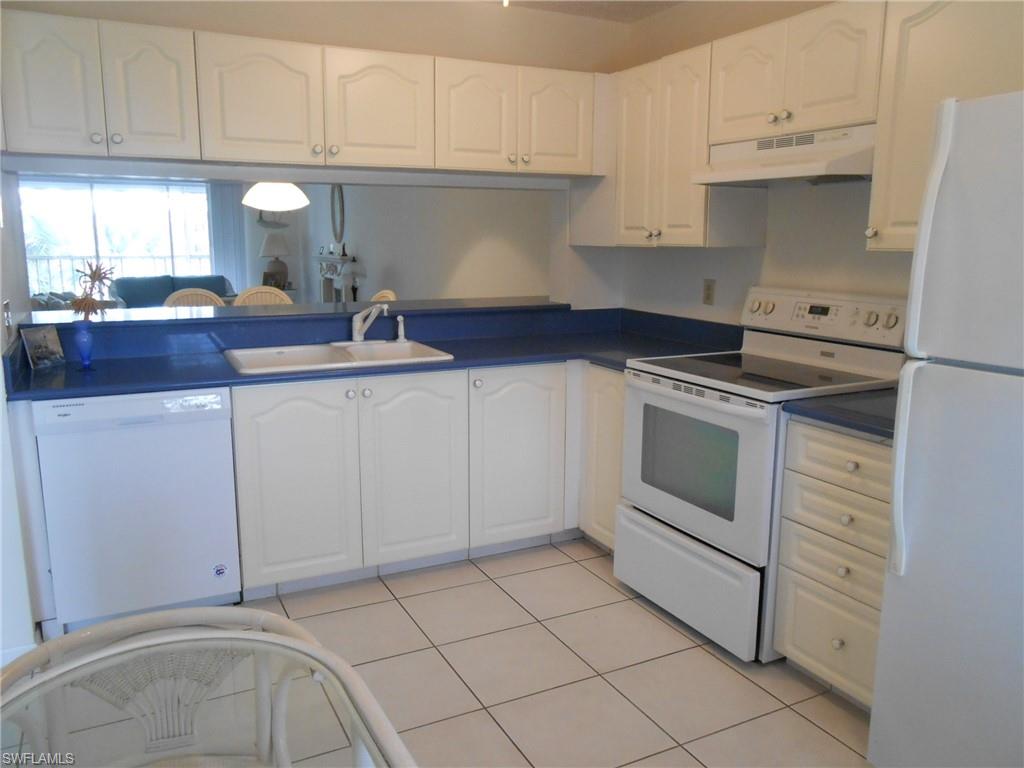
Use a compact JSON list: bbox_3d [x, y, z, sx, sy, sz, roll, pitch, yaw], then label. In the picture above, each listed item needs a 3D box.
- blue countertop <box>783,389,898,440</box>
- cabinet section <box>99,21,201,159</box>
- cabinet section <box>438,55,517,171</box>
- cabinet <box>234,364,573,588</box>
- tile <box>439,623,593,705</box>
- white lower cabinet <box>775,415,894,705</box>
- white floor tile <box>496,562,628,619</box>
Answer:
[{"bbox_3d":[1.216,0.088,2.225,0.662,0.040,0.534,-5,12,-26],"label":"blue countertop"},{"bbox_3d":[-1.359,-1.069,2.896,0.308,0.447,0.330,-5,11,-26],"label":"cabinet section"},{"bbox_3d":[-0.220,-1.170,3.449,0.389,0.447,0.330,-5,11,-26],"label":"cabinet section"},{"bbox_3d":[-0.501,0.296,3.392,1.421,0.786,0.600,-5,11,-26],"label":"cabinet"},{"bbox_3d":[0.010,0.927,2.568,0.402,0.010,0.402,-5,12,-26],"label":"tile"},{"bbox_3d":[1.232,0.487,2.311,0.621,0.776,0.532,-5,12,-26],"label":"white lower cabinet"},{"bbox_3d":[0.189,0.831,3.104,0.401,0.010,0.401,-5,11,-26],"label":"white floor tile"}]

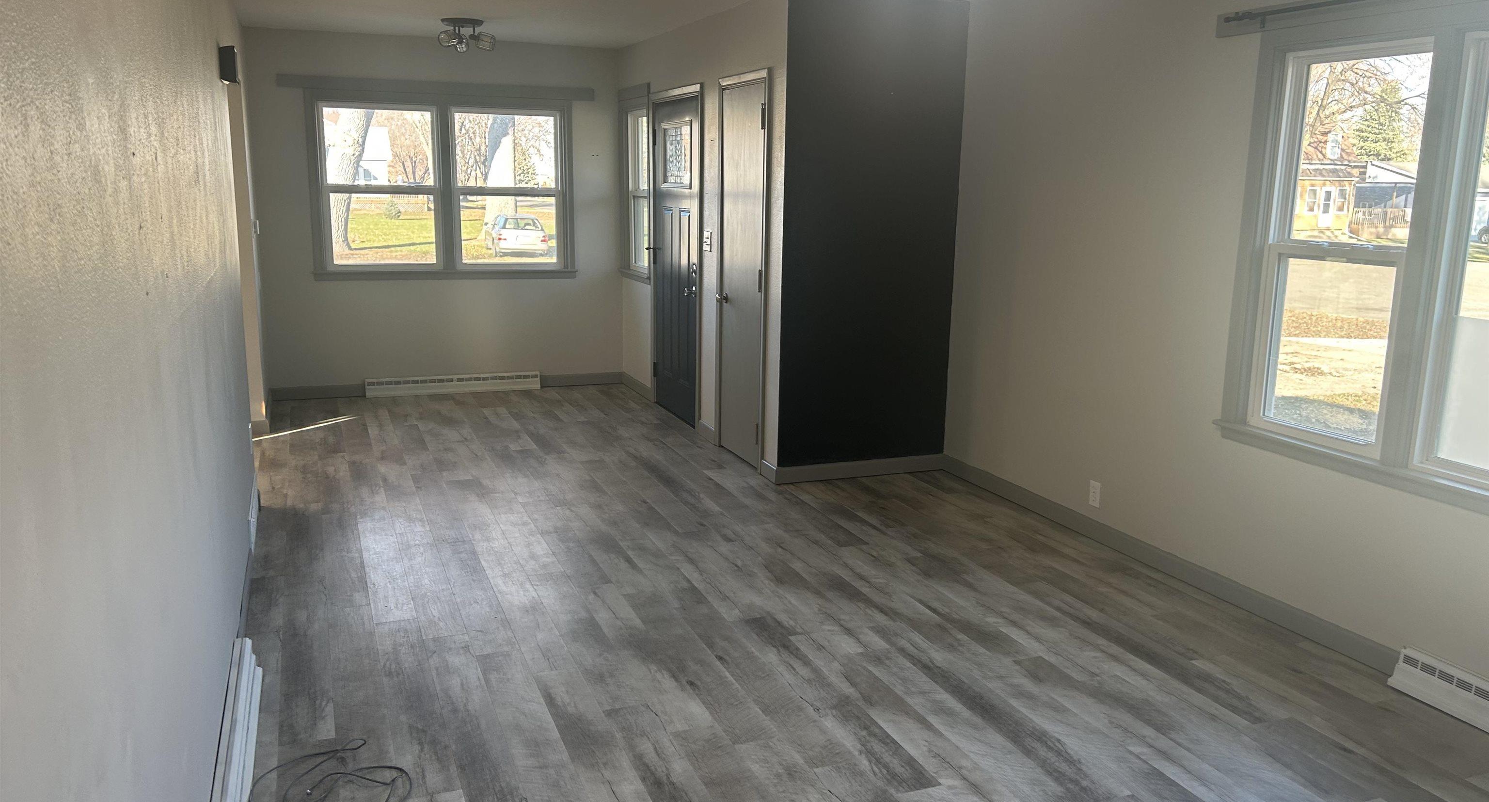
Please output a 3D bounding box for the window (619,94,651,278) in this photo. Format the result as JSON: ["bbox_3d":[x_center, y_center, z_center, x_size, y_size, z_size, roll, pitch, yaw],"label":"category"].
[{"bbox_3d":[-0.740,-1.499,7.883,0.100,1.220,0.734,-4,12,-21],"label":"window"}]

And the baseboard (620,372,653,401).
[{"bbox_3d":[-0.794,-0.108,8.151,0.017,0.086,0.749,-4,12,-21],"label":"baseboard"}]

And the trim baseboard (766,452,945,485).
[{"bbox_3d":[0.625,0.356,5.942,1.005,0.086,0.018,-4,12,-21],"label":"trim baseboard"}]

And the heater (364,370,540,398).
[{"bbox_3d":[-2.071,-0.120,8.016,1.217,0.123,0.055,-4,12,-21],"label":"heater"}]

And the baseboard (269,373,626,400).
[{"bbox_3d":[-2.076,-0.105,8.038,2.483,0.086,0.017,-4,12,-21],"label":"baseboard"}]

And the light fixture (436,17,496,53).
[{"bbox_3d":[-1.674,-2.193,6.742,0.340,0.180,0.330,-4,12,-21],"label":"light fixture"}]

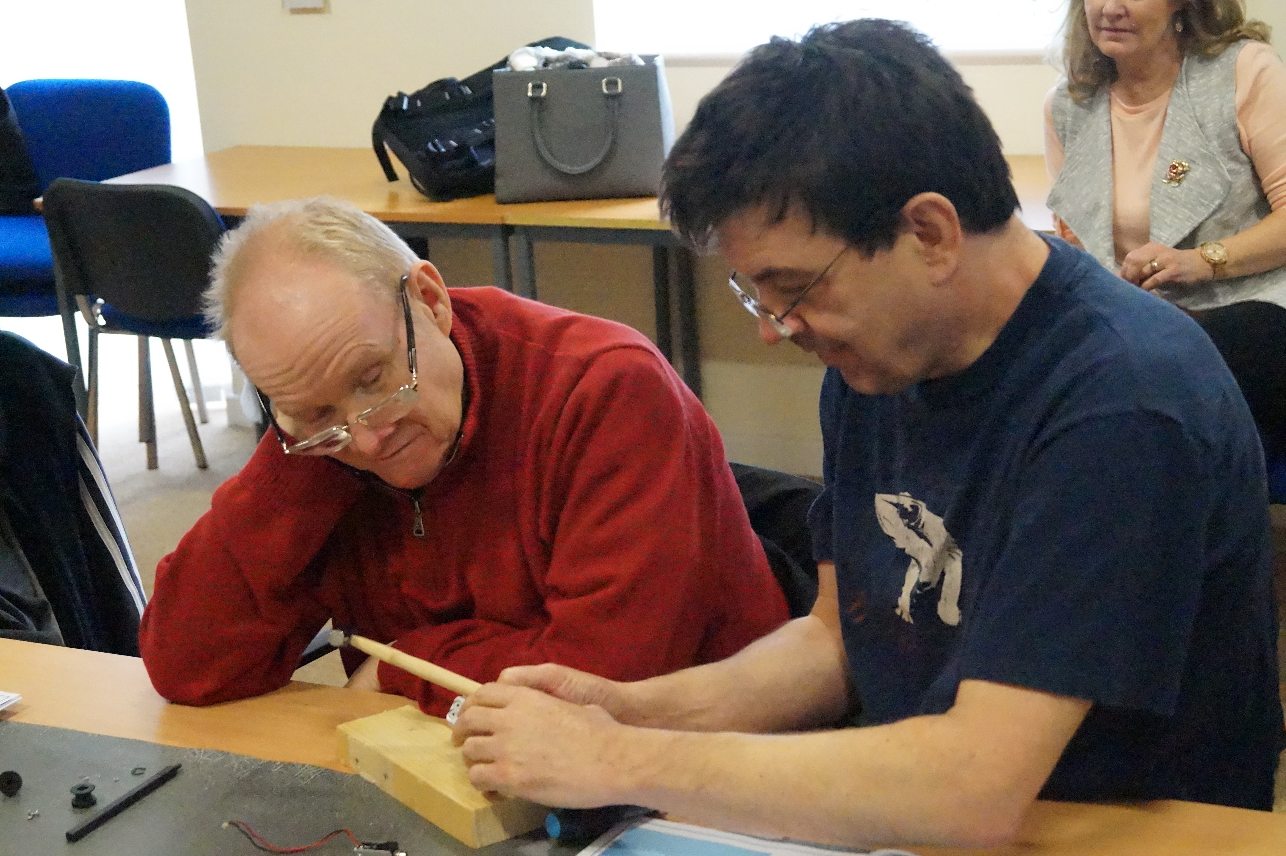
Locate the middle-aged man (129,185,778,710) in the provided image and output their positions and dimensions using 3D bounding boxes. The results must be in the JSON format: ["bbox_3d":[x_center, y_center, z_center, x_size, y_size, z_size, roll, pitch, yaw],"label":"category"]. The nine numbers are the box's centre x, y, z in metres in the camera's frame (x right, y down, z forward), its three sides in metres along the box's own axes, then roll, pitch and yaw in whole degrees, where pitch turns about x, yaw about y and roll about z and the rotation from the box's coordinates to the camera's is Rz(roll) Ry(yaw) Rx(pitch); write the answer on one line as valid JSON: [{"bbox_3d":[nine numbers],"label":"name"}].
[{"bbox_3d":[-0.111,0.341,1.949,0.570,1.130,0.640,4,17,27],"label":"middle-aged man"}]

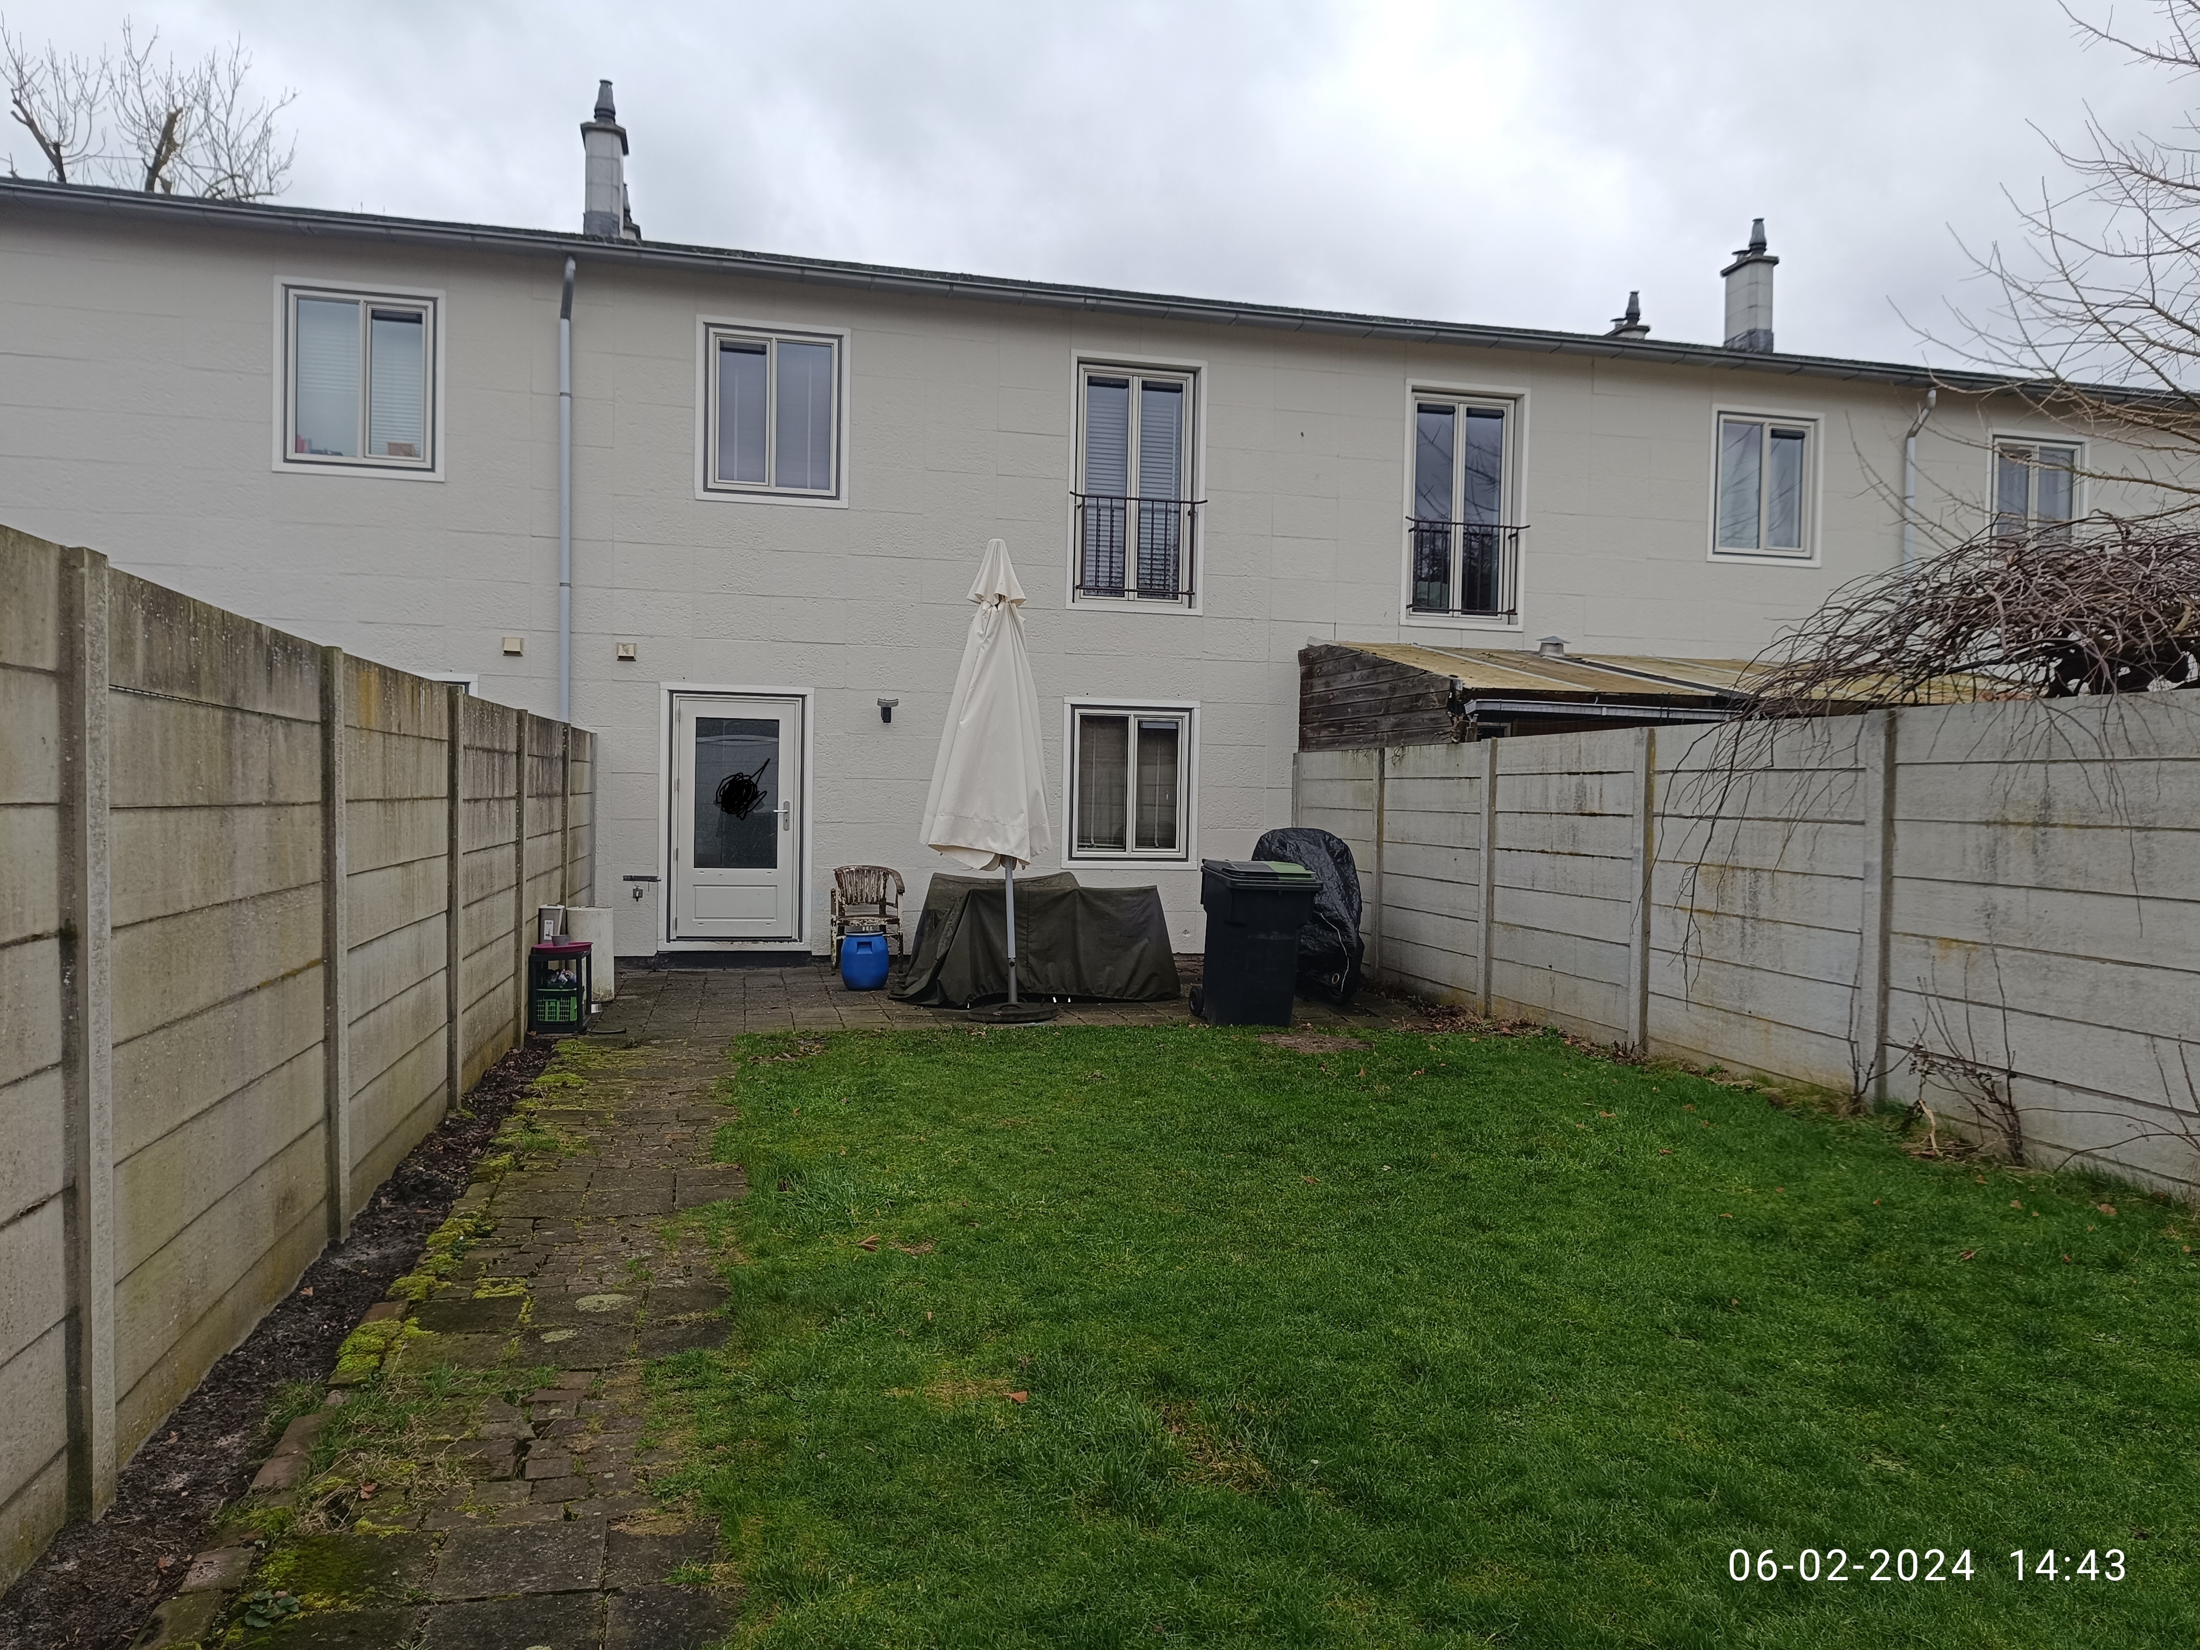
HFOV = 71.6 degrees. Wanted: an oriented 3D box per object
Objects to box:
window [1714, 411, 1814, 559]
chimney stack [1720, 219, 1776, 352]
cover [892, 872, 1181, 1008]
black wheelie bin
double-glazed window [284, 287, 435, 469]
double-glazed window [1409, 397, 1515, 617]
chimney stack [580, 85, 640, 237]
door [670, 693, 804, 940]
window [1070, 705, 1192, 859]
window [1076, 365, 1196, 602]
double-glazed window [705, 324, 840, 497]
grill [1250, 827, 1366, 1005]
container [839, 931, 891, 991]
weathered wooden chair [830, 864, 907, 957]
[{"bbox_3d":[6.463,-3.286,14.818,1.090,1.360,0.100,1,2,-13],"label":"window"},{"bbox_3d":[7.468,-6.116,17.618,0.400,1.620,0.600,1,1,-13],"label":"chimney stack"},{"bbox_3d":[-0.540,0.843,11.665,2.080,0.860,1.600,1,1,-13],"label":"cover"},{"bbox_3d":[1.038,0.787,10.214,0.580,1.070,0.740,1,2,-12],"label":"black wheelie bin"},{"bbox_3d":[-5.769,-3.474,11.910,1.090,1.360,0.100,1,2,-13],"label":"double-glazed window"},{"bbox_3d":[3.358,-2.934,14.178,1.100,2.060,0.120,1,1,-13],"label":"double-glazed window"},{"bbox_3d":[-4.779,-6.311,14.768,0.400,1.620,0.600,1,1,-13],"label":"chimney stack"},{"bbox_3d":[-3.018,-0.059,12.699,1.080,2.060,0.110,1,1,-13],"label":"door"},{"bbox_3d":[0.276,-0.359,13.442,1.090,1.360,0.100,1,2,-13],"label":"window"},{"bbox_3d":[0.319,-2.989,13.442,1.080,2.060,0.100,1,2,-13],"label":"window"},{"bbox_3d":[-2.702,-3.413,12.639,1.090,1.360,0.100,1,2,-13],"label":"double-glazed window"},{"bbox_3d":[1.535,0.671,11.439,0.800,1.260,0.620,2,2,17],"label":"grill"},{"bbox_3d":[-1.787,1.039,11.637,0.365,0.420,0.365,1,1,-13],"label":"container"},{"bbox_3d":[-1.916,0.790,12.638,0.580,0.870,0.550,1,1,-18],"label":"weathered wooden chair"}]

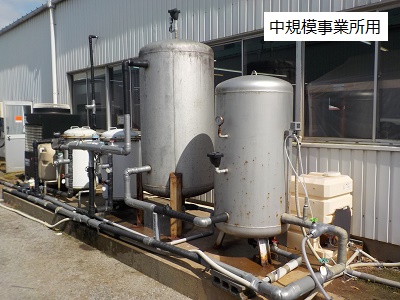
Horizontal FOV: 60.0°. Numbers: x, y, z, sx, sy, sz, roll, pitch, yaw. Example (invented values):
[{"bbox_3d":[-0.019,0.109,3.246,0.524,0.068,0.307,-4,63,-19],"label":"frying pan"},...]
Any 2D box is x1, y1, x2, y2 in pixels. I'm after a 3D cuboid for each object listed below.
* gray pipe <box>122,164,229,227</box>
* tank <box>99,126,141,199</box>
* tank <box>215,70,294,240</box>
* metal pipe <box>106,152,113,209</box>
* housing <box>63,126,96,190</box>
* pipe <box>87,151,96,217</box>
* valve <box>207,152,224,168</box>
[{"bbox_3d":[-0.336,0.508,4.231,0.430,0.512,1.568,-5,7,-44],"label":"gray pipe"},{"bbox_3d":[-1.506,0.258,6.609,0.758,1.343,0.758,0,5,0],"label":"tank"},{"bbox_3d":[0.621,0.116,4.110,0.892,1.978,0.892,0,5,0],"label":"tank"},{"bbox_3d":[-1.584,0.548,6.160,0.090,1.012,0.090,-5,7,-44],"label":"metal pipe"},{"bbox_3d":[-2.633,0.171,7.652,0.779,1.343,0.779,-5,7,-44],"label":"housing"},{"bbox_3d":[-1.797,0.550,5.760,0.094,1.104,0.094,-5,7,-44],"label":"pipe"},{"bbox_3d":[0.166,0.108,3.668,0.179,0.164,0.179,-5,7,-44],"label":"valve"}]

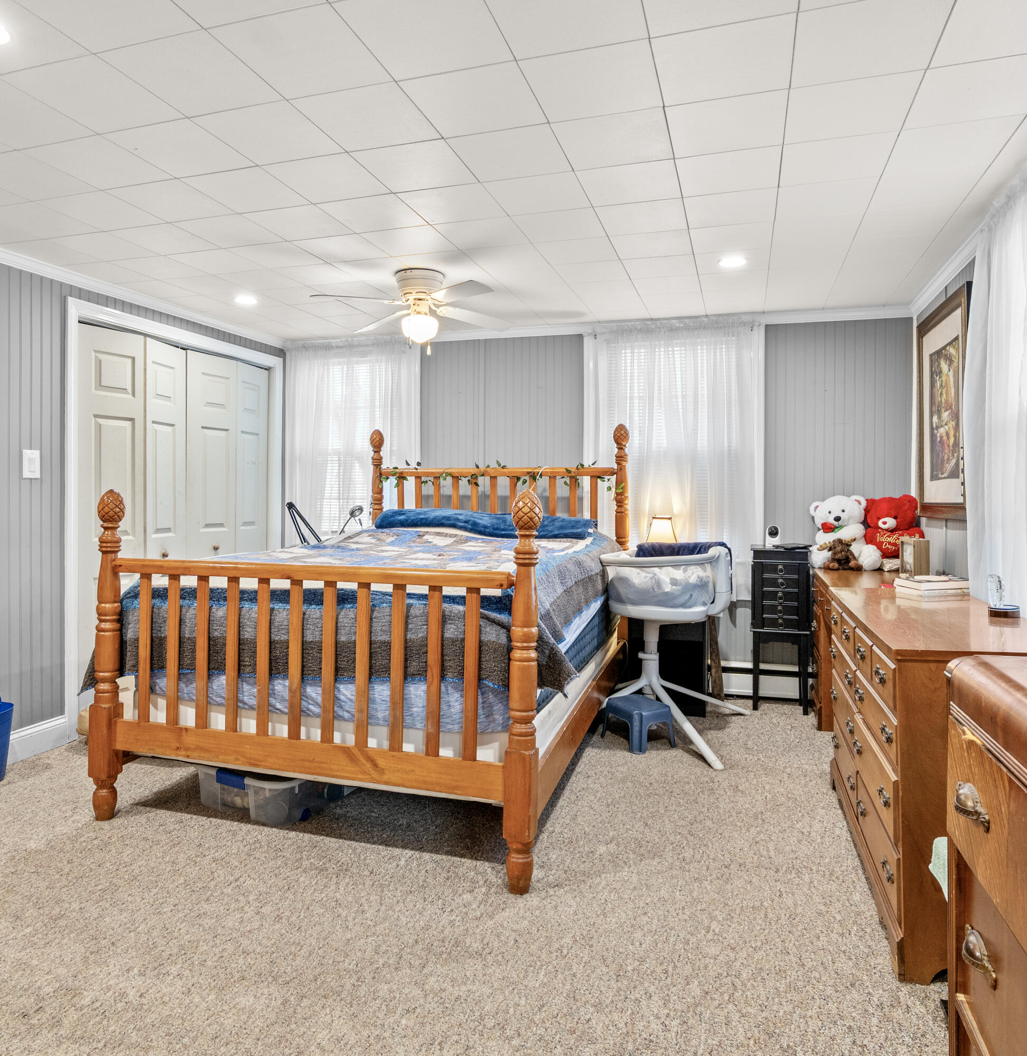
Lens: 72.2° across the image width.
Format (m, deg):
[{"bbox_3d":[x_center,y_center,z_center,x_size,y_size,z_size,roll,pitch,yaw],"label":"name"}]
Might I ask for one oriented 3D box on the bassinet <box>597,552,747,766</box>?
[{"bbox_3d":[0.729,0.546,3.530,0.790,0.900,0.870,1,2,24],"label":"bassinet"}]

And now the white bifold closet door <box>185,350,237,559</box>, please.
[{"bbox_3d":[-1.775,-0.022,4.130,0.040,1.930,0.370,1,2,22],"label":"white bifold closet door"}]

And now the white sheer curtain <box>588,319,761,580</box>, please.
[{"bbox_3d":[0.921,-0.408,4.093,0.981,1.596,0.094,1,3,15],"label":"white sheer curtain"}]

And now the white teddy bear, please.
[{"bbox_3d":[1.759,0.020,3.740,0.370,0.385,0.290,1,2,24],"label":"white teddy bear"}]

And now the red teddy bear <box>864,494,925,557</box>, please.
[{"bbox_3d":[2.000,0.006,3.700,0.310,0.350,0.260,1,2,31],"label":"red teddy bear"}]

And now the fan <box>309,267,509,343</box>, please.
[{"bbox_3d":[-0.457,-1.075,3.460,0.980,0.340,0.980,1,2,17],"label":"fan"}]

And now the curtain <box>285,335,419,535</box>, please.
[{"bbox_3d":[-1.040,-0.488,4.550,0.950,1.520,0.100,0,2,14],"label":"curtain"}]

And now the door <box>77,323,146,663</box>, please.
[{"bbox_3d":[-1.988,-0.010,3.505,0.042,1.940,0.354,1,3,25],"label":"door"}]

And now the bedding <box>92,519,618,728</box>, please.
[{"bbox_3d":[-0.486,0.319,3.189,1.820,0.572,1.758,1,3,17],"label":"bedding"}]

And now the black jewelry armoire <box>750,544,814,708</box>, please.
[{"bbox_3d":[1.425,0.532,3.773,0.291,0.858,0.224,1,3,16],"label":"black jewelry armoire"}]

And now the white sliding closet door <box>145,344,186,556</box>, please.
[{"bbox_3d":[-1.885,-0.028,3.830,0.042,1.940,0.350,1,2,9],"label":"white sliding closet door"}]

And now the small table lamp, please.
[{"bbox_3d":[0.821,0.104,3.890,0.177,0.364,0.177,1,3,16],"label":"small table lamp"}]

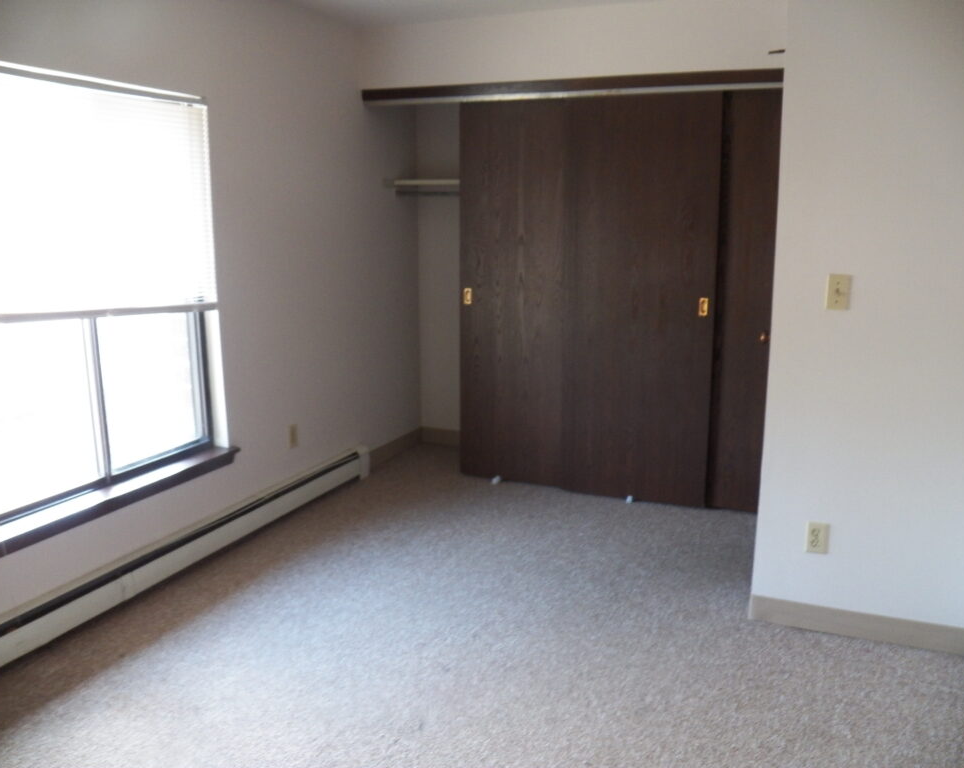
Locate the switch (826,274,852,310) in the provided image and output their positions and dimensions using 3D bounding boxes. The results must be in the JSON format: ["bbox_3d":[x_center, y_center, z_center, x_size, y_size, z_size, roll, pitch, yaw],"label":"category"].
[{"bbox_3d":[1.162,-0.297,2.693,0.071,0.115,0.014,5,12,22],"label":"switch"}]

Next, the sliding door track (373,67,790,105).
[{"bbox_3d":[0.390,-1.433,4.031,2.186,0.076,0.070,5,12,22],"label":"sliding door track"}]

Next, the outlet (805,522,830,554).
[{"bbox_3d":[1.161,0.534,2.863,0.071,0.115,0.009,5,12,22],"label":"outlet"}]

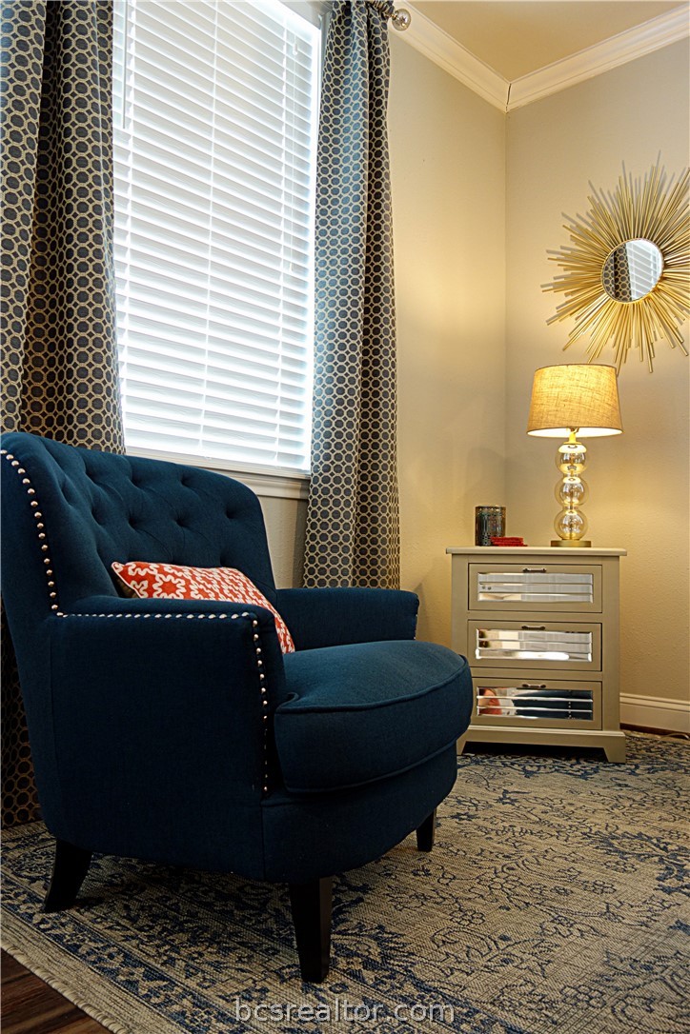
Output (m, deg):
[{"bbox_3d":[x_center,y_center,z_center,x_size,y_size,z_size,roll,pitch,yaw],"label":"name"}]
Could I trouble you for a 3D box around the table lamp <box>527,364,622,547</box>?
[{"bbox_3d":[0.776,-0.194,2.742,0.324,0.608,0.324,0,-3,8],"label":"table lamp"}]

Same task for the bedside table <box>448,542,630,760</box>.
[{"bbox_3d":[0.629,0.439,2.734,0.561,0.661,0.400,0,-3,8],"label":"bedside table"}]

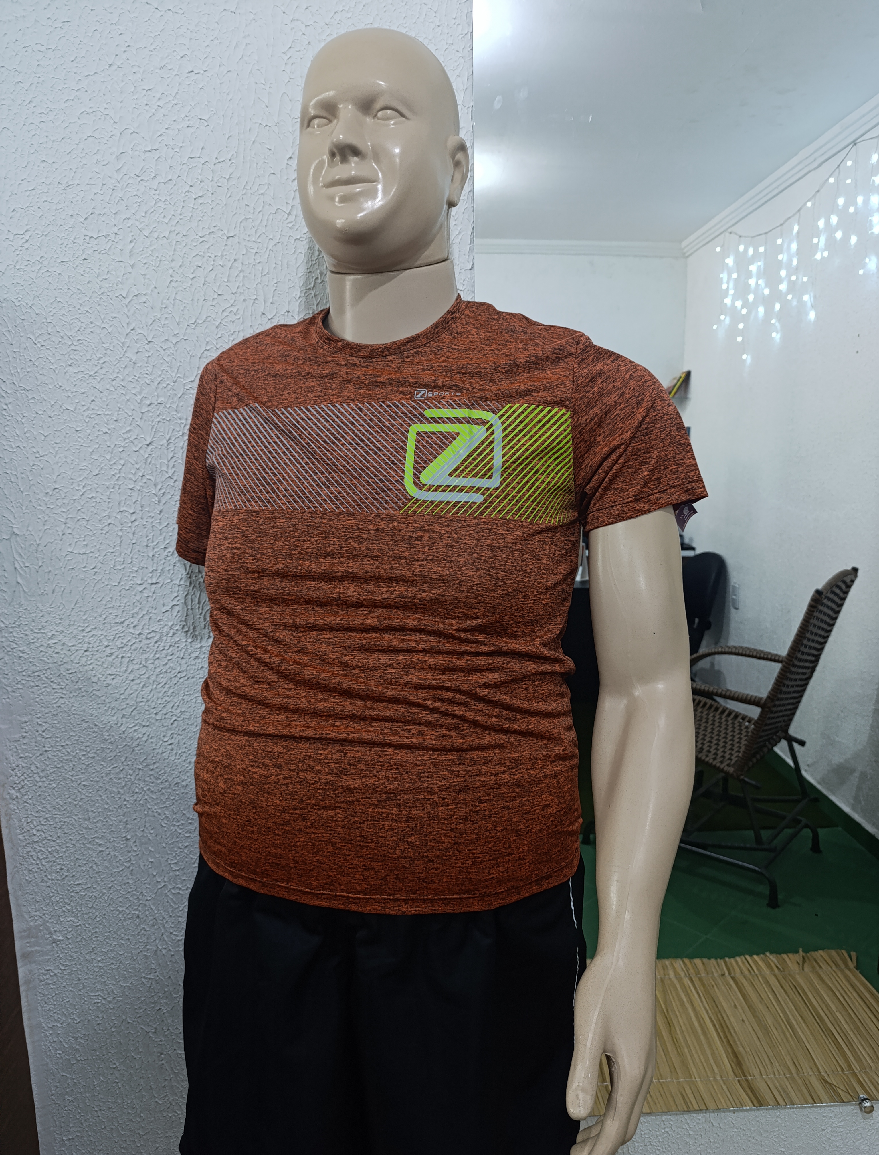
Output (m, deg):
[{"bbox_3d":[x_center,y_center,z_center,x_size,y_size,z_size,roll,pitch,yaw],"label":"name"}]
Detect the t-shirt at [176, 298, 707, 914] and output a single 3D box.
[{"bbox_3d":[-0.036,0.003,0.875,0.620,0.630,0.300,2,10,19],"label":"t-shirt"}]

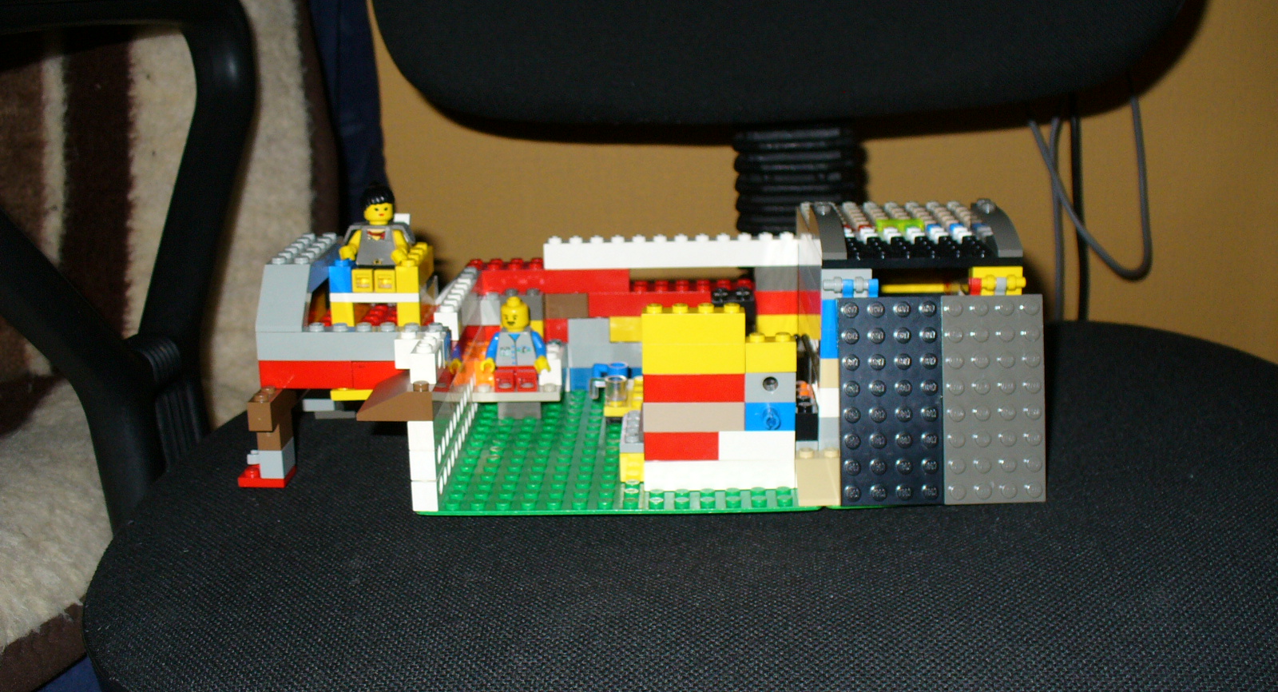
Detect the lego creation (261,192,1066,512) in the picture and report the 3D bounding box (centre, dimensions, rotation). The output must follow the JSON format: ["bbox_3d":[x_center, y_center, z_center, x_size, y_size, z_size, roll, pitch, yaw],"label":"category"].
[{"bbox_3d":[-0.002,-0.007,0.474,0.260,0.086,0.131,-1,16,2],"label":"lego creation"}]

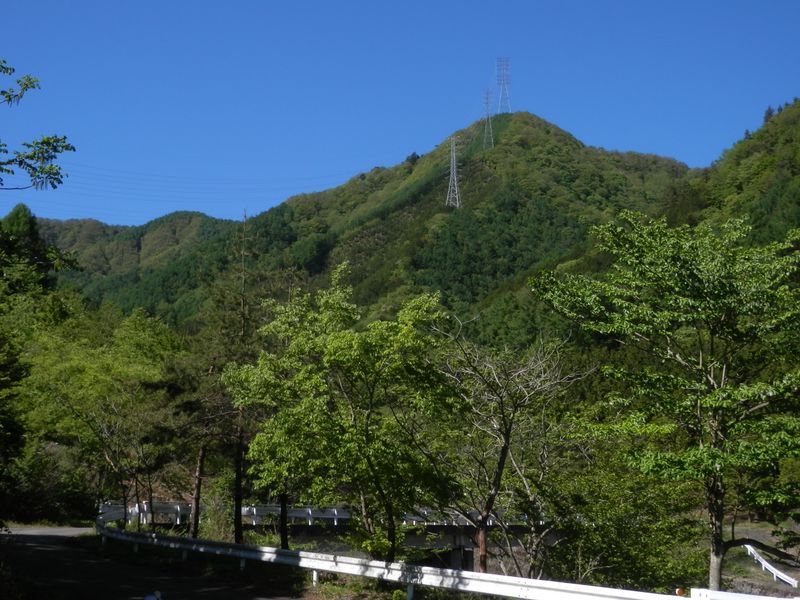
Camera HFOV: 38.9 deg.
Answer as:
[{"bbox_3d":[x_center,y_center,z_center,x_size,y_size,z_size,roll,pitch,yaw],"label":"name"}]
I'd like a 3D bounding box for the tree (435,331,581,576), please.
[{"bbox_3d":[2.558,3.935,26.926,3.400,6.500,3.300,0,-10,0],"label":"tree"}]

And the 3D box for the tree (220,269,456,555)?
[{"bbox_3d":[-1.496,3.040,27.896,5.200,7.700,5.000,0,-10,0],"label":"tree"}]

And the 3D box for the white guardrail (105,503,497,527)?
[{"bbox_3d":[-2.700,9.725,52.103,0.600,0.850,28.000,-7,-12,35],"label":"white guardrail"}]

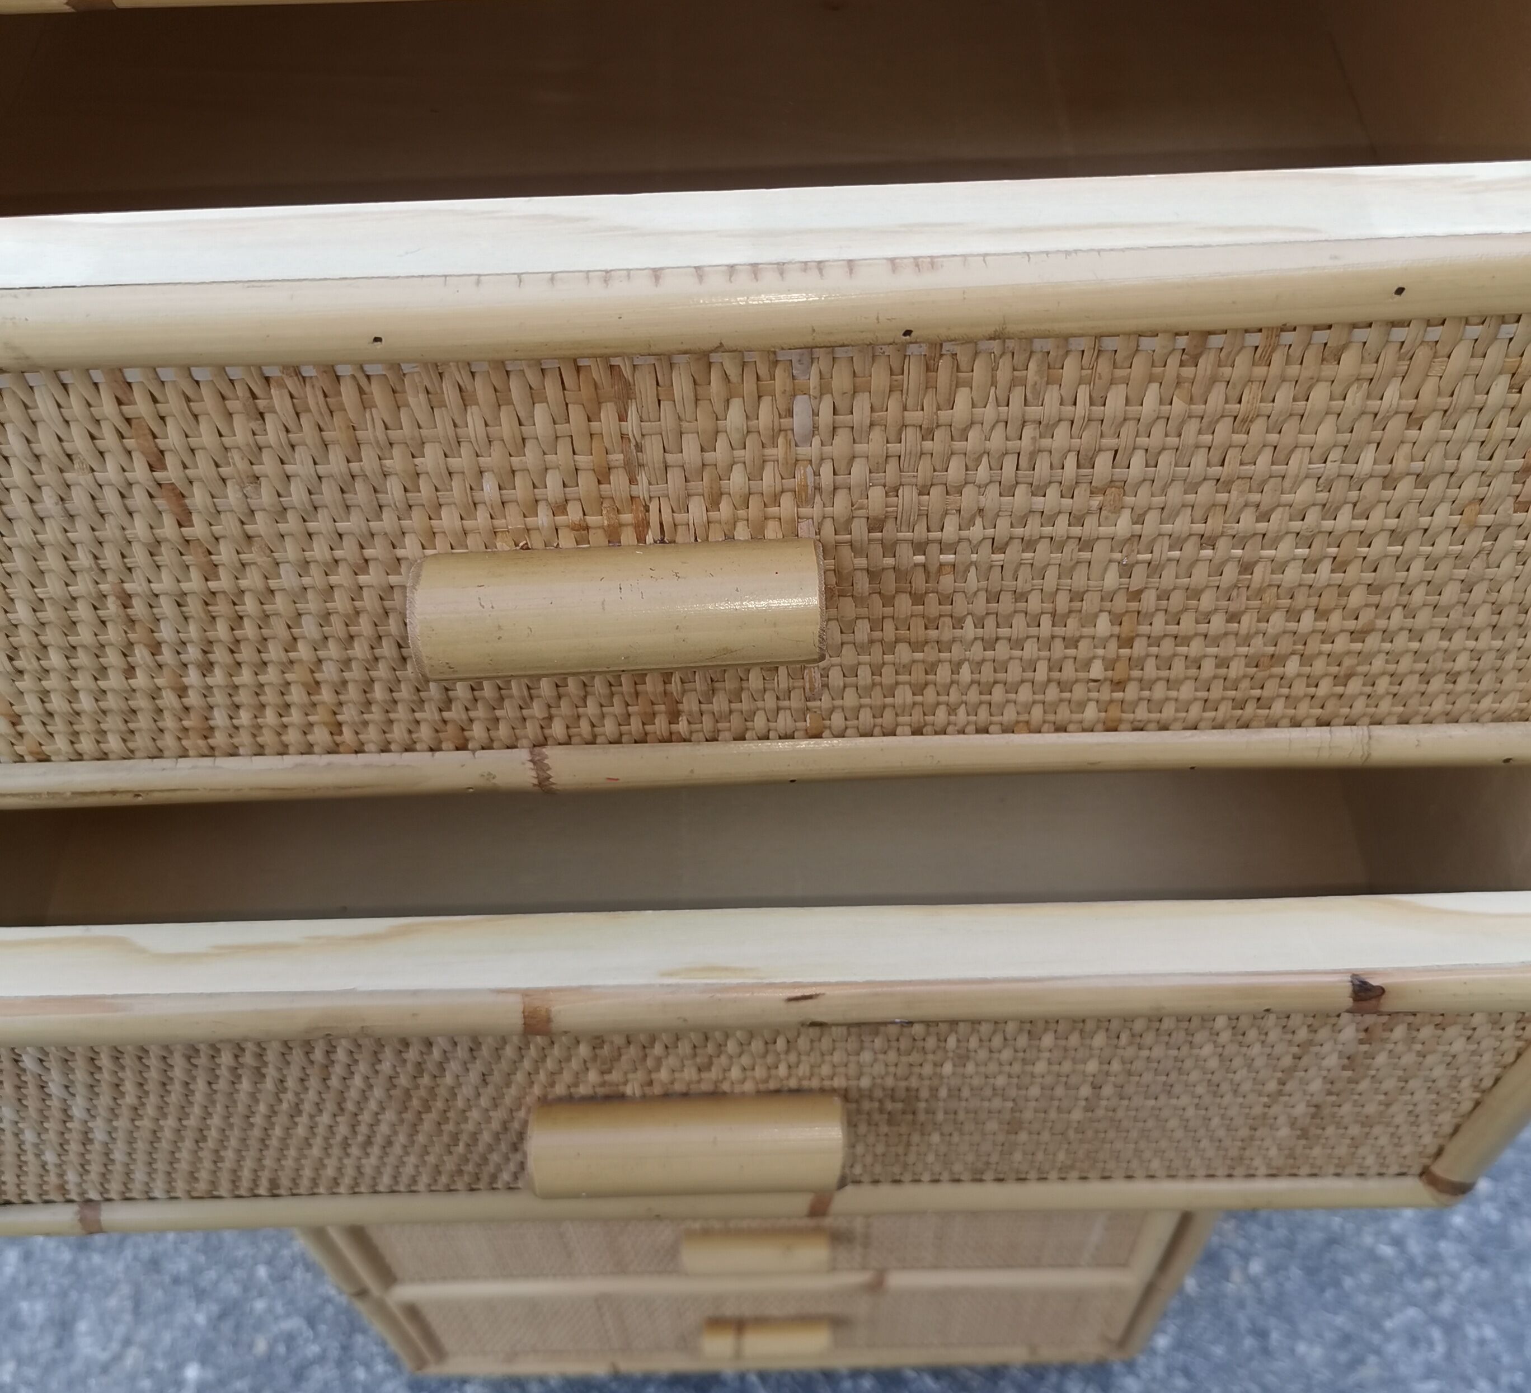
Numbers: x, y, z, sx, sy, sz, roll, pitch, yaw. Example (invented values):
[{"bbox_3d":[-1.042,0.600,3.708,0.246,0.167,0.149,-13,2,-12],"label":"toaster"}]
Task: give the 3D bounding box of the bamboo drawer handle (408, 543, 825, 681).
[{"bbox_3d":[-0.031,-0.019,0.350,0.088,0.028,0.028,-2,53,2],"label":"bamboo drawer handle"}]

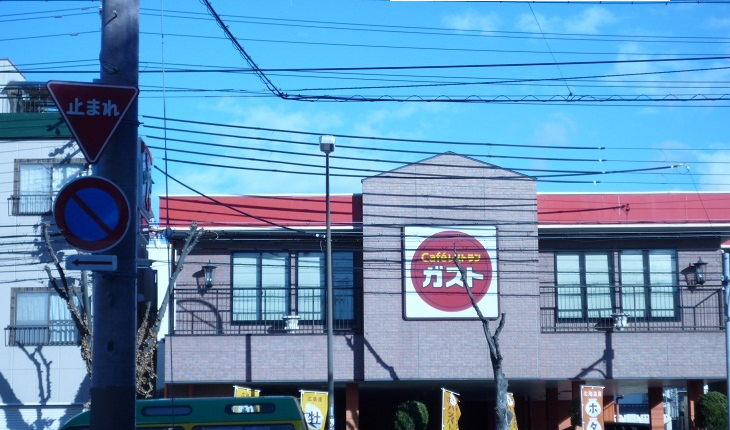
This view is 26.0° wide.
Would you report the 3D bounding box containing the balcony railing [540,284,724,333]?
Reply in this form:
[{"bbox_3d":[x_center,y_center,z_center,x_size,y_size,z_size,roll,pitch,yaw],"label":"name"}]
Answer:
[{"bbox_3d":[6.999,2.460,41.400,4.800,1.200,0.100,0,-7,0],"label":"balcony railing"}]

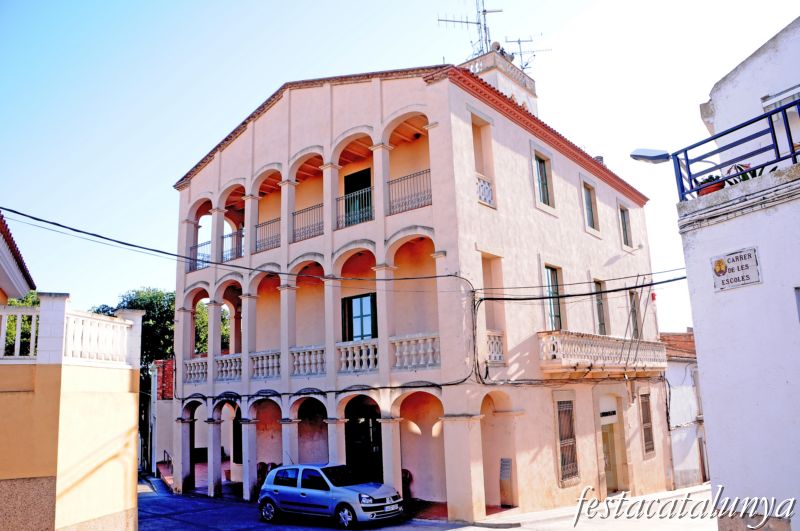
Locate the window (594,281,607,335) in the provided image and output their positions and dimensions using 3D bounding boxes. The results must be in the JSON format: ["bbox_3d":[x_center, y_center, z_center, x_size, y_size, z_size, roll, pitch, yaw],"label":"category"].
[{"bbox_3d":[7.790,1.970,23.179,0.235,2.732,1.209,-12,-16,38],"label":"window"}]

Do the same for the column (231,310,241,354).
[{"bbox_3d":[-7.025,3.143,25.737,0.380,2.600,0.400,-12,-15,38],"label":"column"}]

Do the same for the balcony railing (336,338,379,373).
[{"bbox_3d":[-1.139,2.641,17.238,1.702,0.882,0.210,-12,-15,38],"label":"balcony railing"}]

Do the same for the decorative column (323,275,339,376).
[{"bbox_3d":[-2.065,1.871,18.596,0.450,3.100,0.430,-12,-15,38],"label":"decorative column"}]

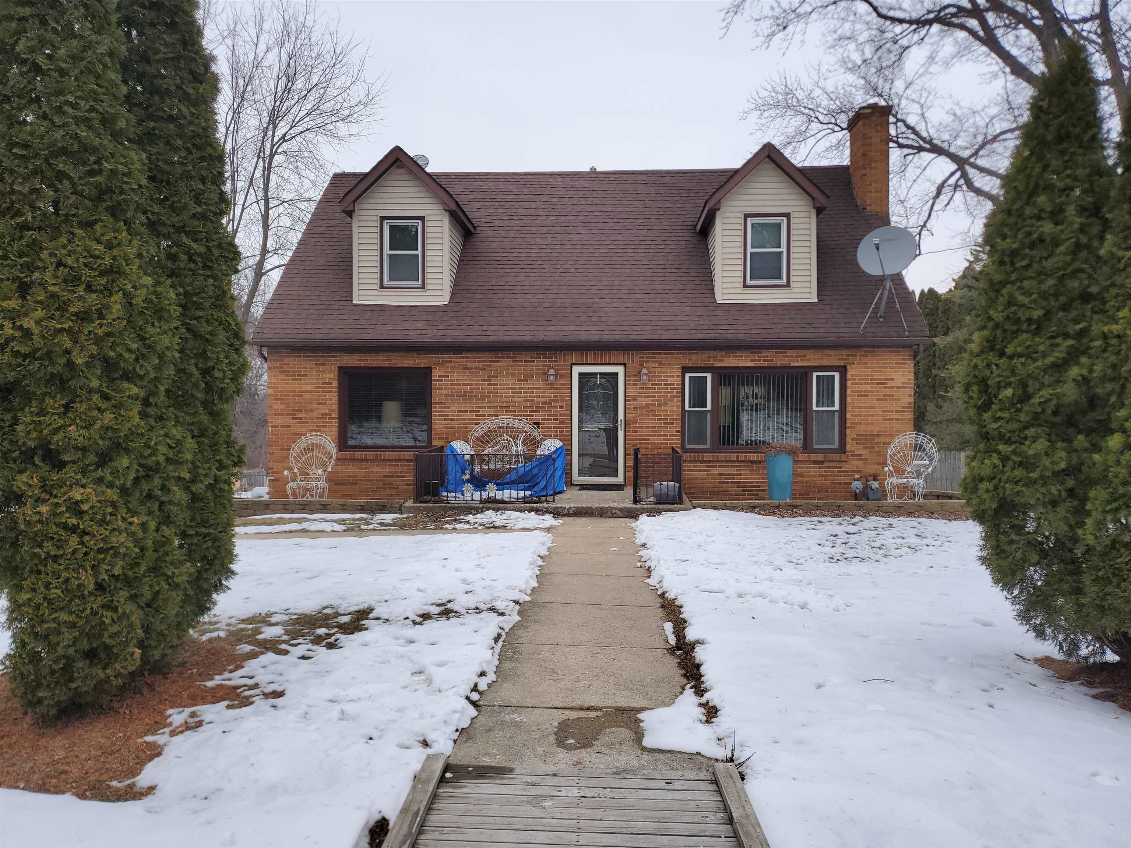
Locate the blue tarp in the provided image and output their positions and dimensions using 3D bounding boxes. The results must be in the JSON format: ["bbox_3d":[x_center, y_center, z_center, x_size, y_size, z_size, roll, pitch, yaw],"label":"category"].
[{"bbox_3d":[-1.000,0.770,13.950,2.020,0.920,0.800,0,1,3],"label":"blue tarp"}]

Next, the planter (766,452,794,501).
[{"bbox_3d":[3.490,0.870,13.850,0.460,0.820,0.460,0,1,3],"label":"planter"}]

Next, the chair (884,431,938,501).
[{"bbox_3d":[5.580,0.690,13.800,0.840,1.140,0.680,1,1,34],"label":"chair"}]

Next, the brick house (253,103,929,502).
[{"bbox_3d":[0.585,-2.557,18.459,11.350,7.580,8.600,0,1,3],"label":"brick house"}]

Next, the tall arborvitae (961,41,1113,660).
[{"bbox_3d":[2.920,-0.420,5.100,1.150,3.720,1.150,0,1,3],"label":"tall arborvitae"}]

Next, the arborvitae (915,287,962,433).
[{"bbox_3d":[10.600,-1.150,24.200,1.500,5.300,1.500,0,1,3],"label":"arborvitae"}]

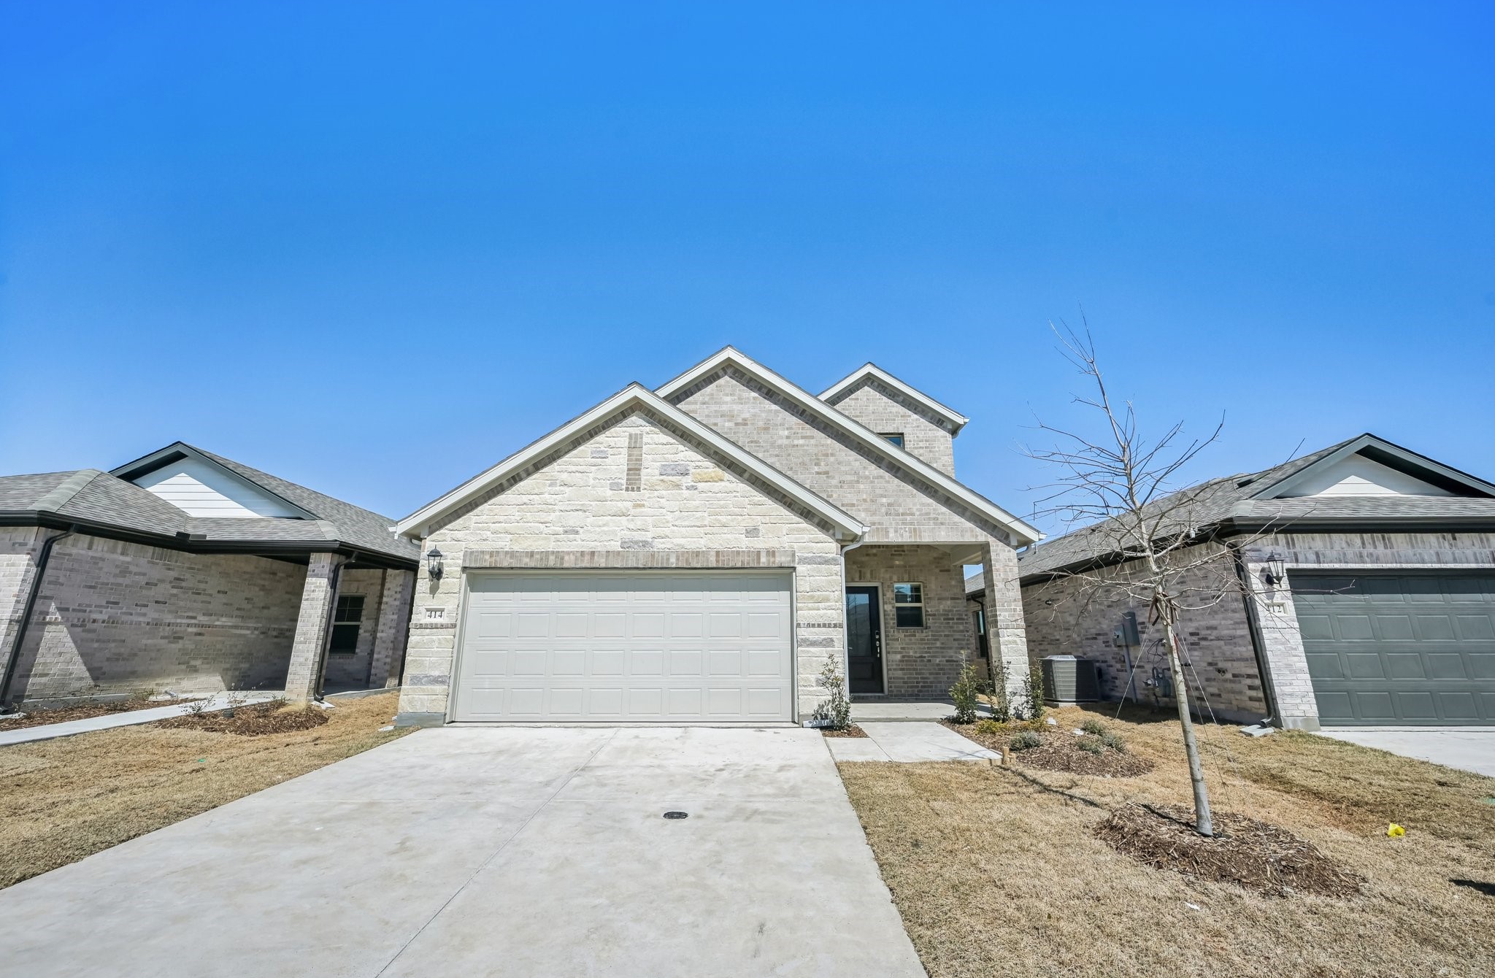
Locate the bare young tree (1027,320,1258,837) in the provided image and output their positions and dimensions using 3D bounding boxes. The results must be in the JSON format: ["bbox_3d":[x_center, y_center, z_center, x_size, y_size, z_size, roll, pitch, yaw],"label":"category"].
[{"bbox_3d":[3.384,0.474,4.786,2.155,4.264,2.000,0,-15,0],"label":"bare young tree"}]

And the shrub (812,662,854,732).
[{"bbox_3d":[1.159,2.805,7.897,0.556,0.901,0.520,0,-15,0],"label":"shrub"}]

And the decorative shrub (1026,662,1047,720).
[{"bbox_3d":[4.213,2.922,8.486,0.380,0.825,0.380,0,-15,0],"label":"decorative shrub"}]

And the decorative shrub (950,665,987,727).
[{"bbox_3d":[3.159,2.903,8.336,0.536,0.905,0.520,0,-15,0],"label":"decorative shrub"}]

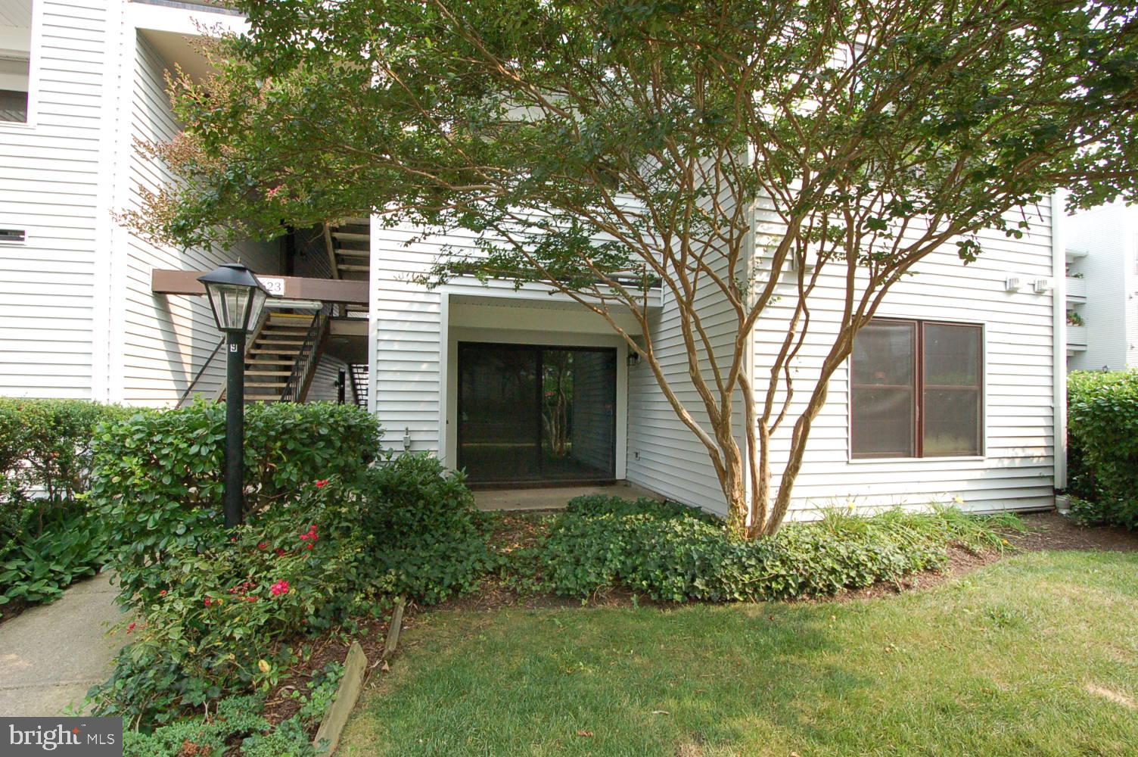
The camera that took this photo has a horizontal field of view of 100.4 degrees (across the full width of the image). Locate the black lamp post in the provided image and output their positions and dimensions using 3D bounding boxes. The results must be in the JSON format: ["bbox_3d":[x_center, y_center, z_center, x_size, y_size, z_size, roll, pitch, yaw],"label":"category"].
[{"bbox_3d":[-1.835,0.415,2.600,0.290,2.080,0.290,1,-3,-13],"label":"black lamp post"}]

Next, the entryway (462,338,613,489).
[{"bbox_3d":[-0.429,0.516,7.079,2.410,2.050,0.100,1,-3,-14],"label":"entryway"}]

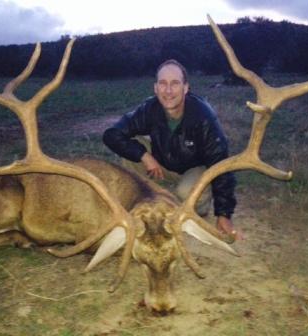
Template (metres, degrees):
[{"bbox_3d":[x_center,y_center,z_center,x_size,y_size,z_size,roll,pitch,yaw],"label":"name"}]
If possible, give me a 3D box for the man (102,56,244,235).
[{"bbox_3d":[0.090,-0.150,2.400,0.720,0.940,0.700,1,12,3],"label":"man"}]

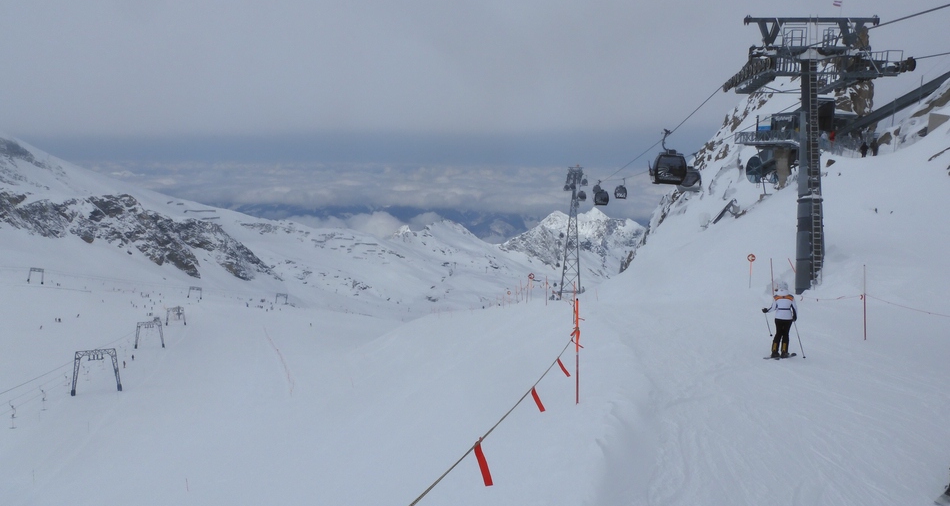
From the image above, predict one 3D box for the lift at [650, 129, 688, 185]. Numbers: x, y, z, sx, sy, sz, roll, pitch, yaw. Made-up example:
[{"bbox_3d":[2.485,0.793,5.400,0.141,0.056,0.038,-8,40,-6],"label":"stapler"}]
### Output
[{"bbox_3d":[14.473,-7.106,49.000,2.450,4.150,2.350,2,9,6],"label":"lift"}]

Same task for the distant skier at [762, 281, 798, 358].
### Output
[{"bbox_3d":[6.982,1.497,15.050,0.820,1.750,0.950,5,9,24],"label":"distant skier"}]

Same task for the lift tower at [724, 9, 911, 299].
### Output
[{"bbox_3d":[14.973,-4.516,29.300,6.300,12.200,6.400,2,0,6],"label":"lift tower"}]

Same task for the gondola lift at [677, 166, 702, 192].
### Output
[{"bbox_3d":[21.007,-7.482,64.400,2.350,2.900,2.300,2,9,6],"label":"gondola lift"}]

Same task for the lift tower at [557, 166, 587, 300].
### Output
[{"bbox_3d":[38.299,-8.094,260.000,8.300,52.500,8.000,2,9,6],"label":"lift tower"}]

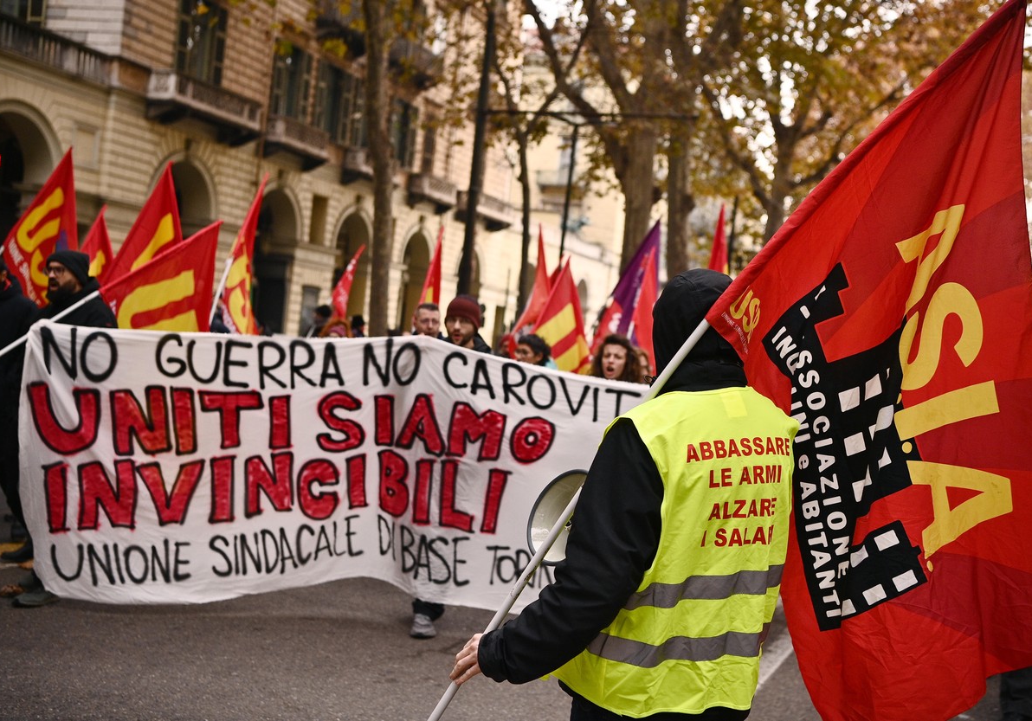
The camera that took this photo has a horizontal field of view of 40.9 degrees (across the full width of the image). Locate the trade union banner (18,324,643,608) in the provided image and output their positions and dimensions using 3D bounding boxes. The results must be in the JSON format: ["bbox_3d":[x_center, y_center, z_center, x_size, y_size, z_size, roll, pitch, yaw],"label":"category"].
[{"bbox_3d":[-0.822,0.548,7.000,3.300,1.380,0.400,3,1,-5],"label":"trade union banner"}]

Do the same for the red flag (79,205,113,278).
[{"bbox_3d":[-2.922,-0.727,9.600,0.330,0.720,0.300,5,1,-17],"label":"red flag"}]

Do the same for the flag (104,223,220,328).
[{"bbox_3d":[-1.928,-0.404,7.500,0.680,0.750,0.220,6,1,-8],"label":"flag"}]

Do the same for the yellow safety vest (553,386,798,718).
[{"bbox_3d":[0.349,0.412,3.020,0.470,0.670,0.300,5,1,-33],"label":"yellow safety vest"}]

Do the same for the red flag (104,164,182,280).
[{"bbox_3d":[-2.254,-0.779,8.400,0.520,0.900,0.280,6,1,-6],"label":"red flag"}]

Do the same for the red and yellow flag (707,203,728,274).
[{"bbox_3d":[1.768,-0.955,12.300,0.320,0.900,0.300,5,1,8],"label":"red and yellow flag"}]

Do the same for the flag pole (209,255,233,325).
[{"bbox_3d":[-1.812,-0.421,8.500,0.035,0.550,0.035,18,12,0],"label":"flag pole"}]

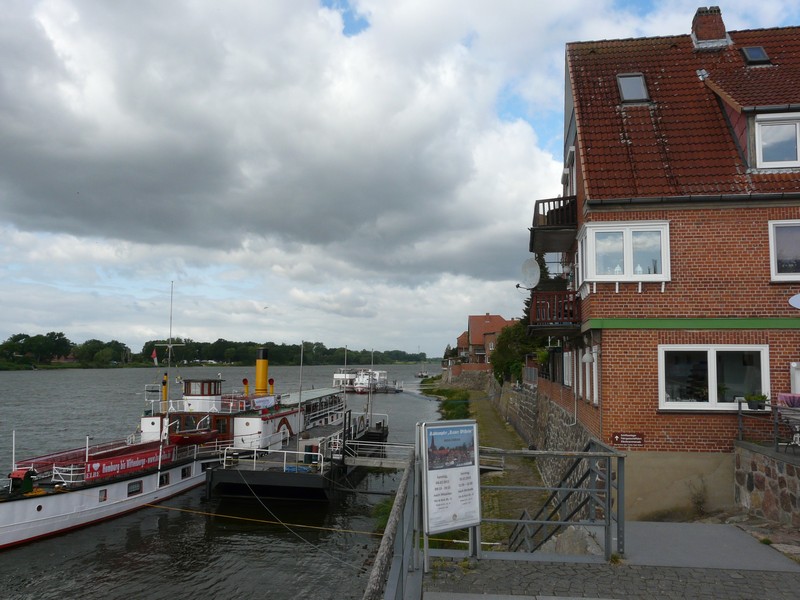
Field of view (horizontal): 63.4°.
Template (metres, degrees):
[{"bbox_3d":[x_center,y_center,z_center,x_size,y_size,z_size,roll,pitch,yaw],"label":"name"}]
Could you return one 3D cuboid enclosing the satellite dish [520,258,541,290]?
[{"bbox_3d":[3.696,-0.744,18.300,0.180,0.860,0.800,9,-9,-28],"label":"satellite dish"}]

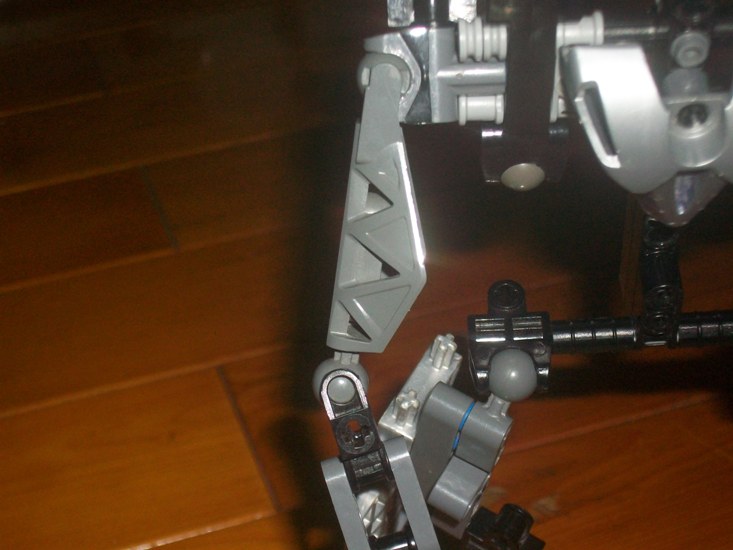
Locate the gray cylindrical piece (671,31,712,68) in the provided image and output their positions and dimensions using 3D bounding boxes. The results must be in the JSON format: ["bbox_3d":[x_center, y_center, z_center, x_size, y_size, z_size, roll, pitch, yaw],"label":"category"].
[{"bbox_3d":[0.057,-0.040,0.288,0.007,0.007,0.005,1,30,1],"label":"gray cylindrical piece"}]

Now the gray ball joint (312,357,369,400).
[{"bbox_3d":[-0.005,0.020,0.299,0.010,0.010,0.010,-7,28,0],"label":"gray ball joint"}]

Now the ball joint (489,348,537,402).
[{"bbox_3d":[0.029,0.020,0.322,0.010,0.010,0.010,-7,28,0],"label":"ball joint"}]

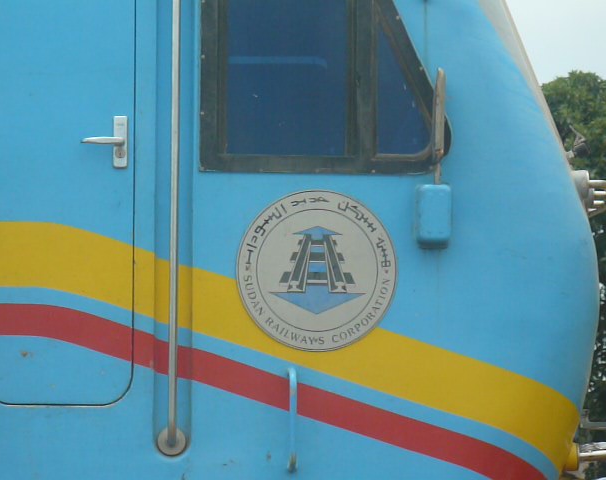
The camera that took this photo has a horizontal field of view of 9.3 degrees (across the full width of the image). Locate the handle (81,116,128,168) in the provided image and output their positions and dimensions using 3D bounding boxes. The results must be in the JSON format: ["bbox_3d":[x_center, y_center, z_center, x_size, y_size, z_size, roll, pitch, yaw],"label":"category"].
[{"bbox_3d":[-0.705,-0.346,13.200,0.160,0.184,0.060,1,-5,-7],"label":"handle"}]

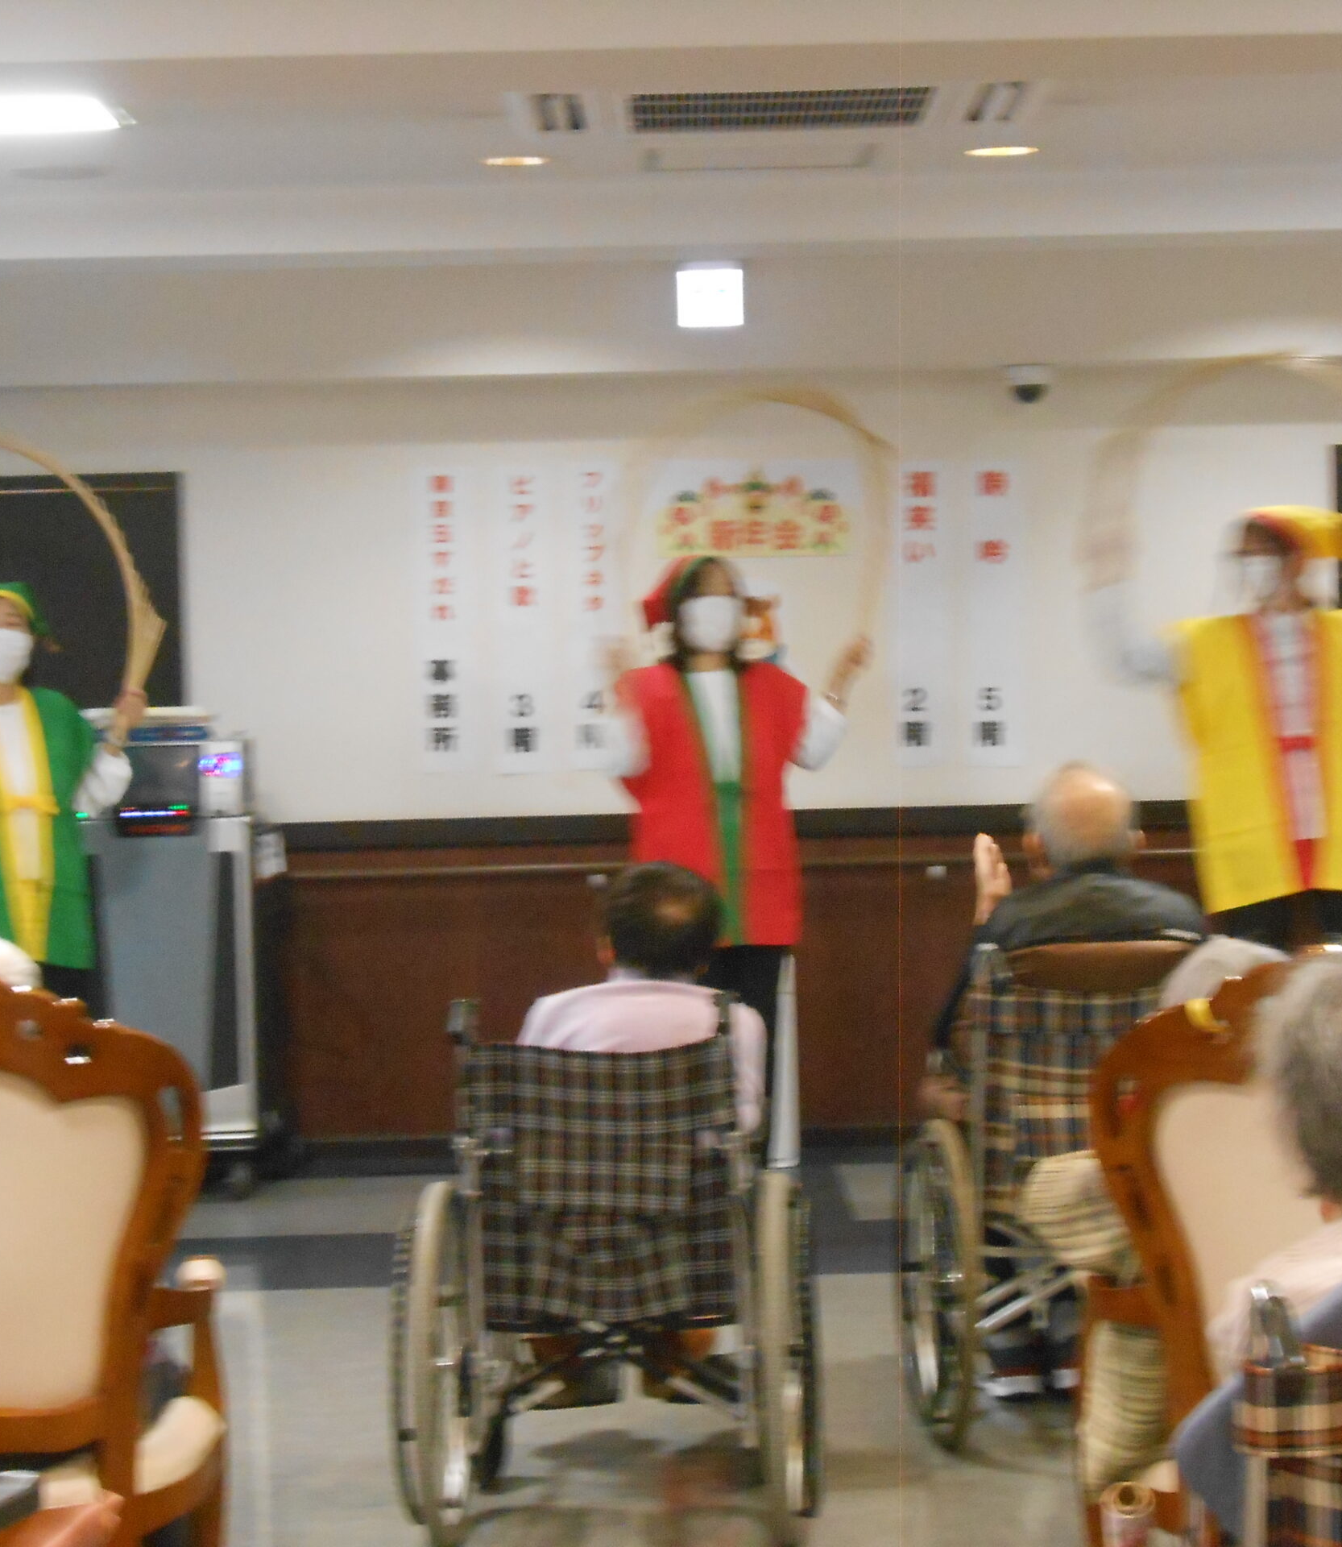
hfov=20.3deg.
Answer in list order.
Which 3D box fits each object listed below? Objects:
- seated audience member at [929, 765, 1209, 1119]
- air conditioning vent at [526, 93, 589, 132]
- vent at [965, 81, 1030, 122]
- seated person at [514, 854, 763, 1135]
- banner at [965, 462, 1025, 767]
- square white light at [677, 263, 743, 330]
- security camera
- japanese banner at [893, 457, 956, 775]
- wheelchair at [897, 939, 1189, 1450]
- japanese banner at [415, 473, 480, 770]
[{"bbox_3d":[0.662,0.574,6.836,0.540,1.210,0.780,-1,2,-6],"label":"seated audience member"},{"bbox_3d":[-0.203,-1.198,6.750,0.100,0.040,0.480,-1,2,0],"label":"air conditioning vent"},{"bbox_3d":[0.585,-1.210,6.782,0.100,0.030,0.500,-1,2,0],"label":"vent"},{"bbox_3d":[-0.021,0.631,6.217,0.480,1.020,0.800,-1,2,4],"label":"seated person"},{"bbox_3d":[0.893,-0.438,10.402,0.152,0.840,0.010,-1,2,0],"label":"banner"},{"bbox_3d":[0.085,-1.037,8.150,0.147,0.147,0.060,-1,2,0],"label":"square white light"},{"bbox_3d":[0.934,-1.016,9.800,0.125,0.100,0.125,-1,2,0],"label":"security camera"},{"bbox_3d":[0.710,-0.442,10.570,0.180,0.855,0.012,-1,2,0],"label":"japanese banner"},{"bbox_3d":[0.741,0.726,6.851,0.630,0.900,1.000,-1,2,-6],"label":"wheelchair"},{"bbox_3d":[-0.629,-0.426,10.390,0.152,0.840,0.010,-1,2,0],"label":"japanese banner"}]

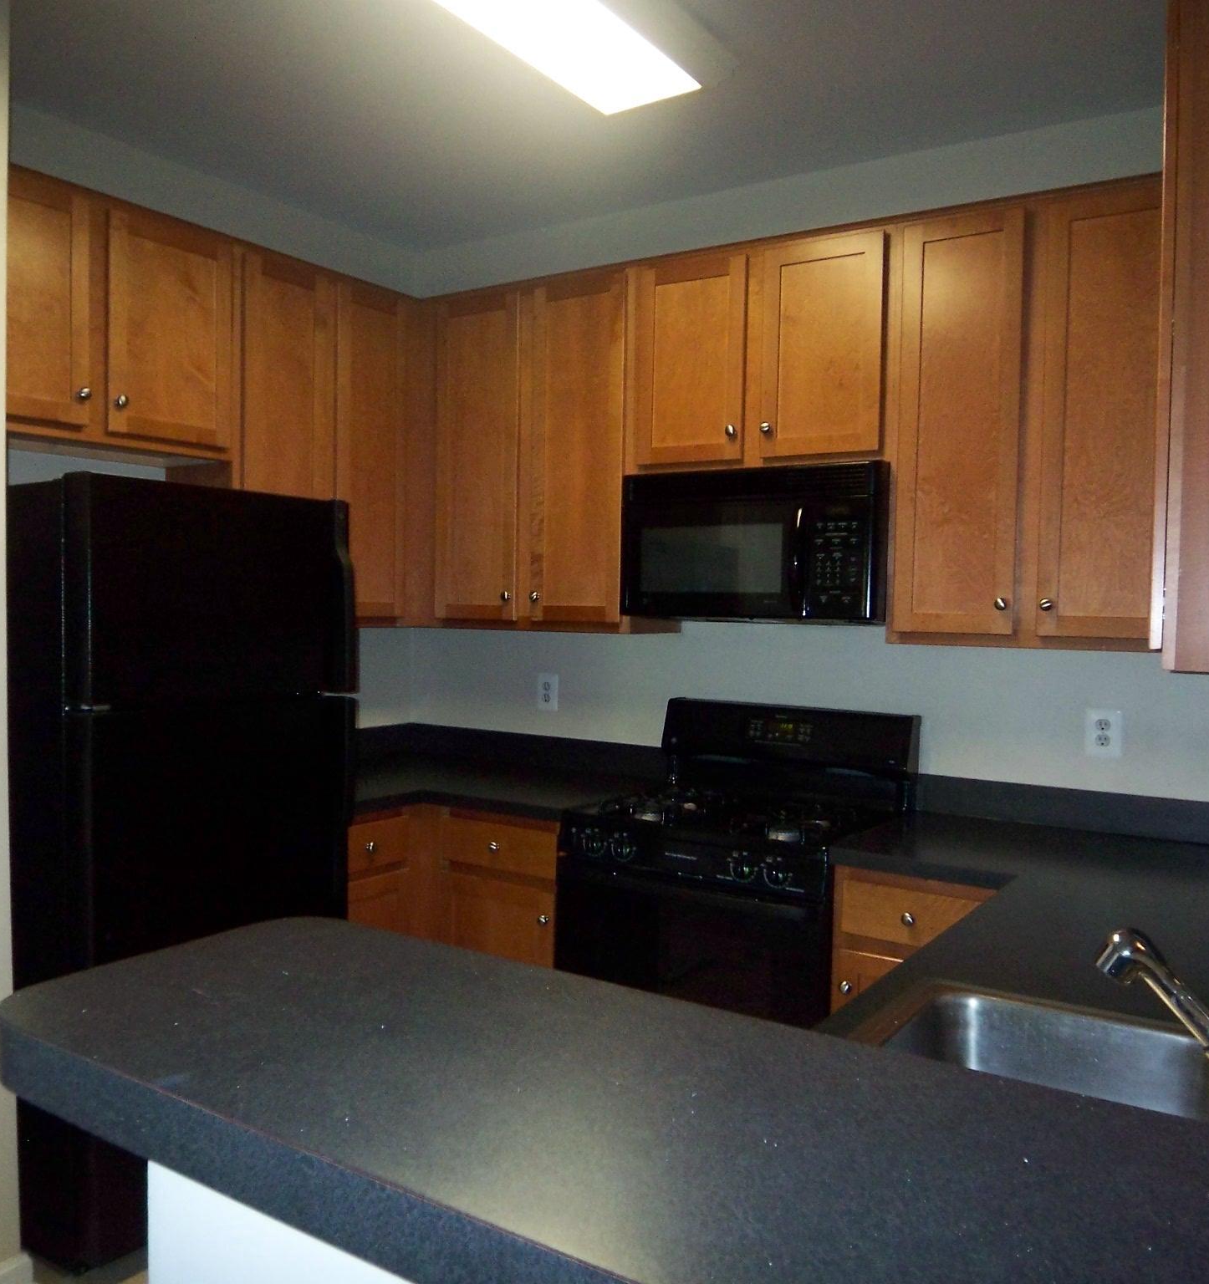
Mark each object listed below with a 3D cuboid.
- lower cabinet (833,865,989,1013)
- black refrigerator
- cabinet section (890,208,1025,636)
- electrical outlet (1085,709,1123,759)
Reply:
[{"bbox_3d":[0.872,0.954,2.765,0.432,0.889,0.636,2,3,33],"label":"lower cabinet"},{"bbox_3d":[-1.133,0.492,2.752,0.742,1.690,0.717,2,3,33],"label":"black refrigerator"},{"bbox_3d":[0.938,-0.521,2.872,0.302,1.007,0.326,2,3,33],"label":"cabinet section"},{"bbox_3d":[1.259,0.231,2.864,0.074,0.117,0.008,2,3,33],"label":"electrical outlet"}]

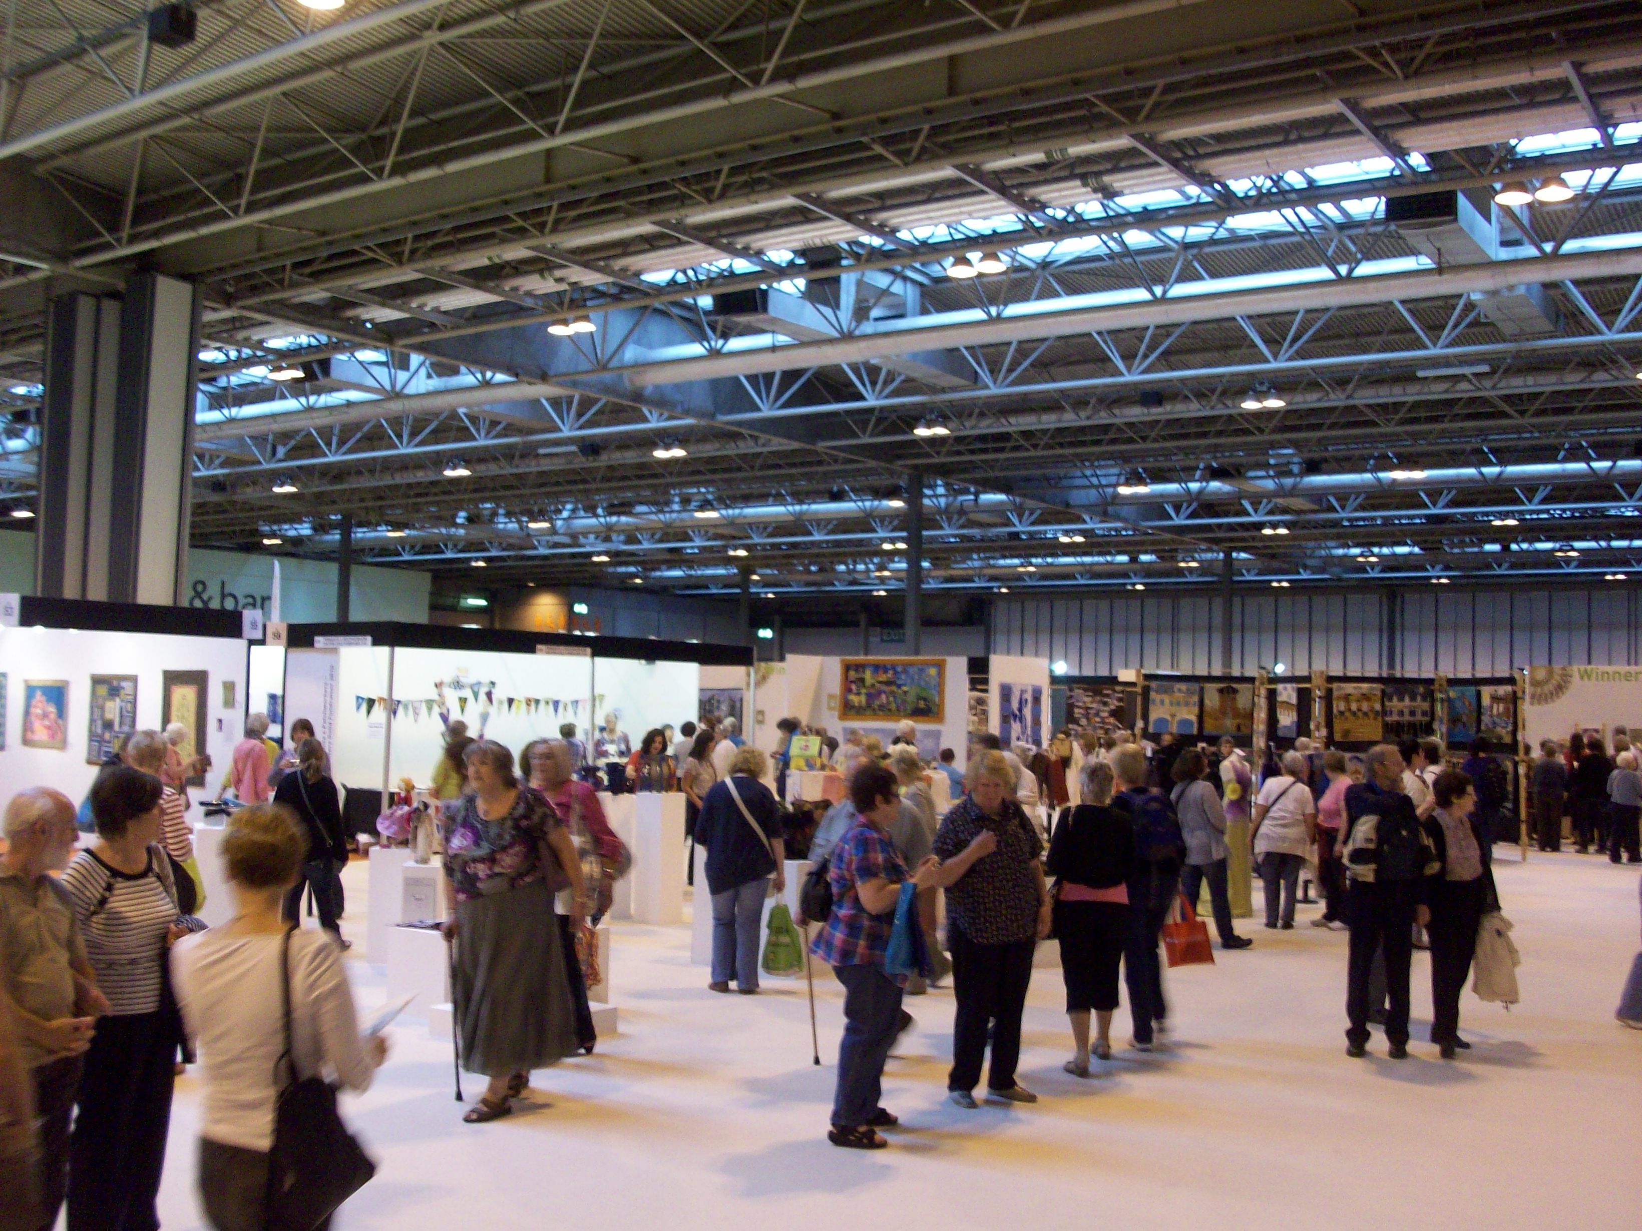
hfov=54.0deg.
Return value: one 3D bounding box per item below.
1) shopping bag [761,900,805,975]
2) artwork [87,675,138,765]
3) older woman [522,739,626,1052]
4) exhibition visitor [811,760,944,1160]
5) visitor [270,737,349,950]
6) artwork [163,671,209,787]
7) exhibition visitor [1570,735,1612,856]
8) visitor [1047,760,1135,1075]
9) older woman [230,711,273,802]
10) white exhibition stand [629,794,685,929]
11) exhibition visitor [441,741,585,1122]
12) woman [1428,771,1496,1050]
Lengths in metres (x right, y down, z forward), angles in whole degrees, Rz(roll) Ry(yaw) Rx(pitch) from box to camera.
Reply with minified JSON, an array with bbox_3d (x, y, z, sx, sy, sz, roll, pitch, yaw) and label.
[{"bbox_3d":[-0.239,2.080,10.354,0.280,0.470,0.140,2,-3,-6],"label":"shopping bag"},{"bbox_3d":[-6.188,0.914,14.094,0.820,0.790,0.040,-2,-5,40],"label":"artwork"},{"bbox_3d":[-1.261,1.466,8.532,0.500,1.600,0.420,-1,-4,34],"label":"older woman"},{"bbox_3d":[0.217,1.423,6.901,0.540,1.570,0.480,1,-3,-3],"label":"exhibition visitor"},{"bbox_3d":[-3.751,1.652,12.021,0.480,1.510,0.400,2,-3,-9],"label":"visitor"},{"bbox_3d":[-5.443,0.962,13.801,0.610,0.970,0.030,-1,-4,32],"label":"artwork"},{"bbox_3d":[10.931,2.512,22.817,0.480,1.680,0.360,1,-3,12],"label":"exhibition visitor"},{"bbox_3d":[1.425,1.547,8.444,0.430,1.577,0.330,2,-4,-8],"label":"visitor"},{"bbox_3d":[-4.325,1.586,12.145,0.410,1.691,0.310,1,-4,7],"label":"older woman"},{"bbox_3d":[-1.341,2.007,13.434,0.290,1.070,0.290,-1,-4,32],"label":"white exhibition stand"},{"bbox_3d":[-1.350,1.372,7.188,0.530,1.625,0.440,-1,-4,30],"label":"exhibition visitor"},{"bbox_3d":[3.528,1.627,8.914,0.430,1.540,0.340,3,-4,-33],"label":"woman"}]

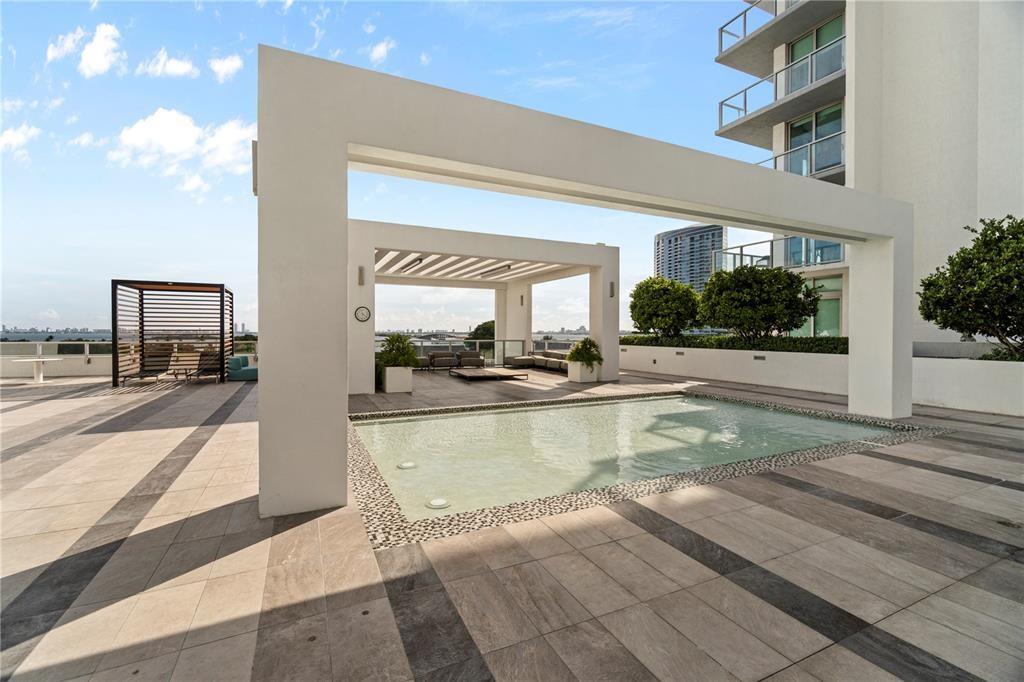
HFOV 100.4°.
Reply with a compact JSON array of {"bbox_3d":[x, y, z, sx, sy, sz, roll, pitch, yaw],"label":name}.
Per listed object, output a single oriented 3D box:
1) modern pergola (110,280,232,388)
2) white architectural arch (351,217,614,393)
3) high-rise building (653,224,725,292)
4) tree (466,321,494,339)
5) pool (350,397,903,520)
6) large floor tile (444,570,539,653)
[{"bbox_3d":[-9.274,-0.194,11.934,2.270,2.650,2.050,0,1,-26],"label":"modern pergola"},{"bbox_3d":[-1.711,-0.853,14.726,8.090,4.080,6.910,0,1,-26],"label":"white architectural arch"},{"bbox_3d":[156.093,-36.310,382.238,21.000,116.000,83.000,0,1,-18],"label":"high-rise building"},{"bbox_3d":[-1.097,-0.141,24.000,2.900,2.300,2.900,0,1,-26],"label":"tree"},{"bbox_3d":[1.707,1.635,6.751,7.540,0.500,4.030,0,1,-26],"label":"pool"},{"bbox_3d":[-0.120,1.426,2.278,0.303,0.020,0.605,0,1,-26],"label":"large floor tile"}]

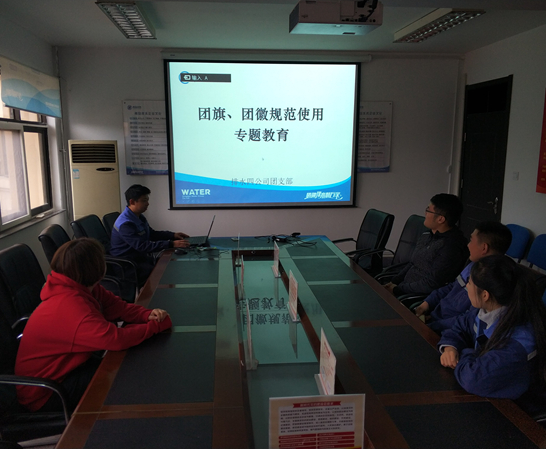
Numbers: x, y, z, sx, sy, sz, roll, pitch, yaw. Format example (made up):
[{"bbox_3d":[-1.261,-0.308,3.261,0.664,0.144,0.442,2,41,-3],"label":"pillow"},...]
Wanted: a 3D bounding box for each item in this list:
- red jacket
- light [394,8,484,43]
[{"bbox_3d":[-0.827,0.495,2.127,0.700,0.580,0.480,-3,10,-19],"label":"red jacket"},{"bbox_3d":[1.641,-2.031,4.753,0.310,0.090,1.240,-1,9,-9],"label":"light"}]

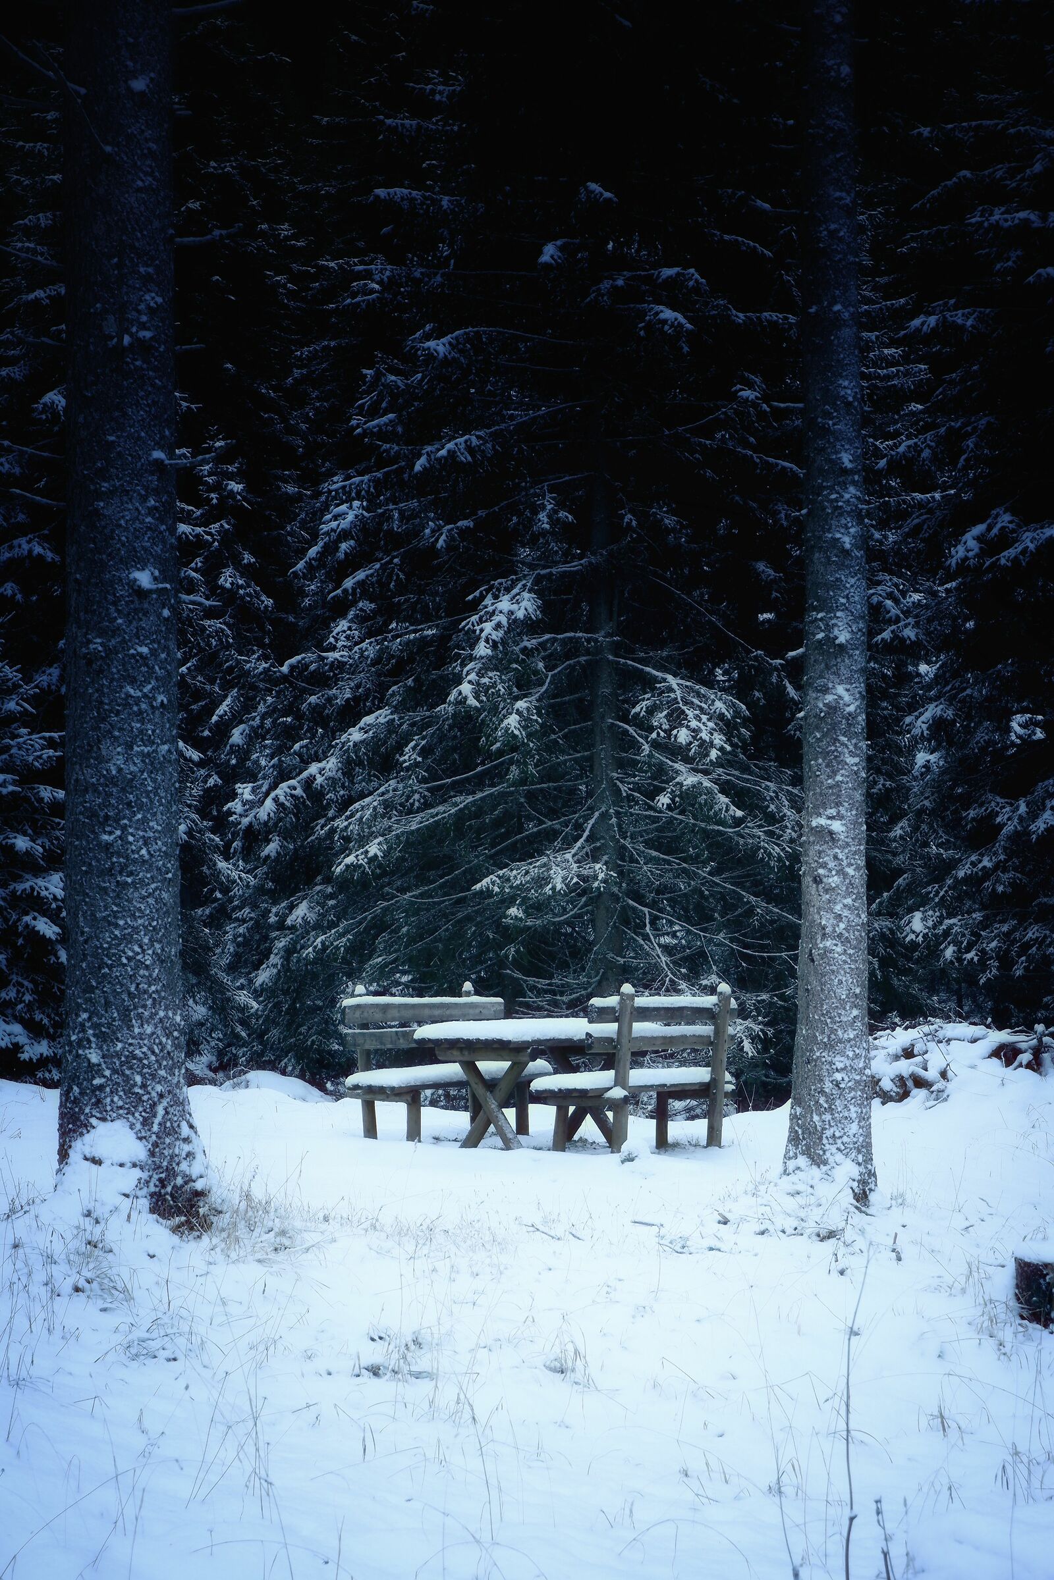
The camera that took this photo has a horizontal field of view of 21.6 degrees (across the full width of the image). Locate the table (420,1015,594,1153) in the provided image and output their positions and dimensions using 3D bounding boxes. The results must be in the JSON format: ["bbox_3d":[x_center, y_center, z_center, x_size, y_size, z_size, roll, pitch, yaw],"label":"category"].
[{"bbox_3d":[0.094,2.015,18.726,0.745,0.769,2.038,-2,-5,30],"label":"table"}]

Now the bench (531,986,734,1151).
[{"bbox_3d":[0.796,1.843,18.246,0.541,1.057,2.038,-2,-5,30],"label":"bench"}]

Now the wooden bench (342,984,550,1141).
[{"bbox_3d":[-0.580,1.903,19.216,0.541,1.057,2.038,-2,-5,31],"label":"wooden bench"}]

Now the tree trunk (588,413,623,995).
[{"bbox_3d":[0.656,-0.386,23.497,0.250,5.790,0.250,-1,-4,0],"label":"tree trunk"}]

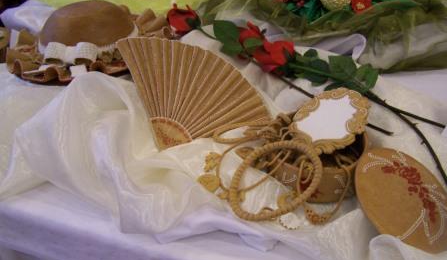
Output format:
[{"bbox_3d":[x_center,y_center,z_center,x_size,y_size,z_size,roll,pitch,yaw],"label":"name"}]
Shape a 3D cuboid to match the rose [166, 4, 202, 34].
[{"bbox_3d":[-0.081,-0.223,1.000,0.067,0.060,0.060,1,29,5],"label":"rose"}]

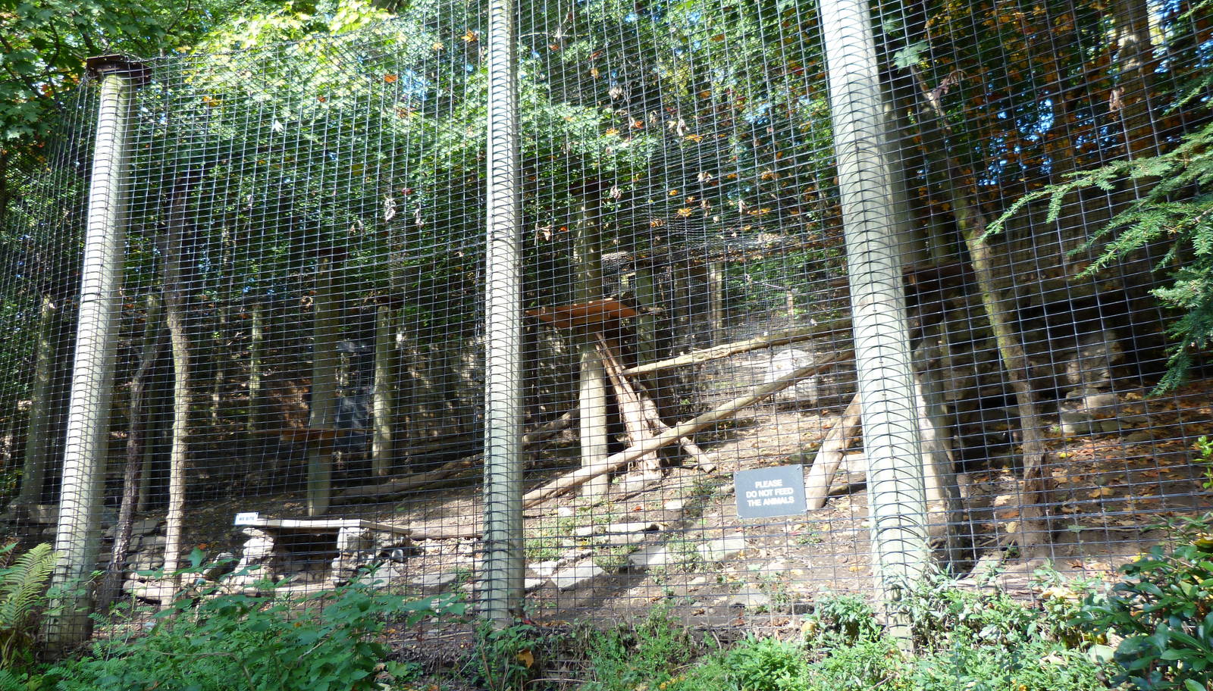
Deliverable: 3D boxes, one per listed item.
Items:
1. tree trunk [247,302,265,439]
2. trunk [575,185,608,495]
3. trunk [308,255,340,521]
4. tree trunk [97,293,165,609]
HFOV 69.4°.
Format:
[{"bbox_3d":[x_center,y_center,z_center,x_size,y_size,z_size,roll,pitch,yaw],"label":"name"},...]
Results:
[{"bbox_3d":[-5.021,0.348,12.532,0.180,2.030,0.180,-2,-13,0],"label":"tree trunk"},{"bbox_3d":[-0.155,-0.067,8.249,0.240,3.060,0.240,-2,-13,0],"label":"trunk"},{"bbox_3d":[-3.175,0.385,9.844,0.250,3.020,0.250,-2,-13,0],"label":"trunk"},{"bbox_3d":[-3.524,0.740,6.570,0.280,2.370,0.200,-2,-13,0],"label":"tree trunk"}]

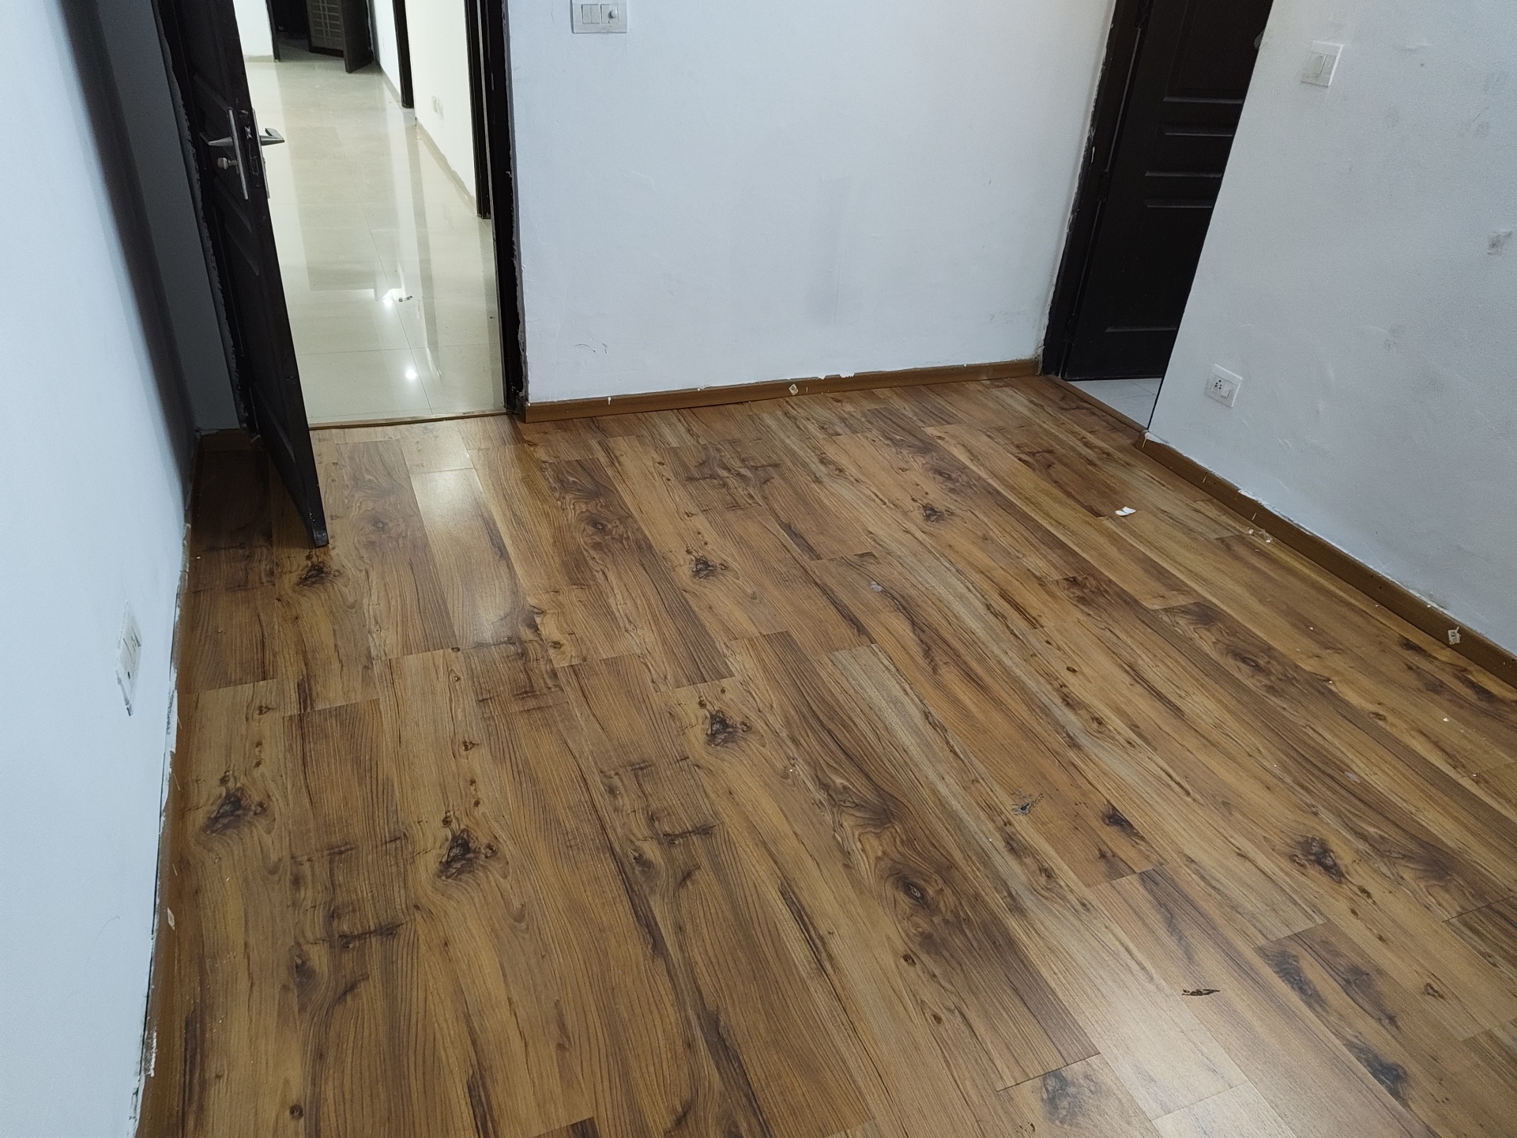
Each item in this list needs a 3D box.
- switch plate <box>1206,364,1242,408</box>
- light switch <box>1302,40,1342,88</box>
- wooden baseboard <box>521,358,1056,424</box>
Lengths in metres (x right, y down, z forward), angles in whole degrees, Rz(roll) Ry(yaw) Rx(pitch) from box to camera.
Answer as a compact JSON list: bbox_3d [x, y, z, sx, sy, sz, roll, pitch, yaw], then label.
[{"bbox_3d":[1.455,-0.572,3.151,0.012,0.094,0.114,-10,35,-20],"label":"switch plate"},{"bbox_3d":[1.500,-1.344,2.683,0.012,0.095,0.091,-10,35,-20],"label":"light switch"},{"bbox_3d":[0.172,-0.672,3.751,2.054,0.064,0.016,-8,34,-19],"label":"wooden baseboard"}]

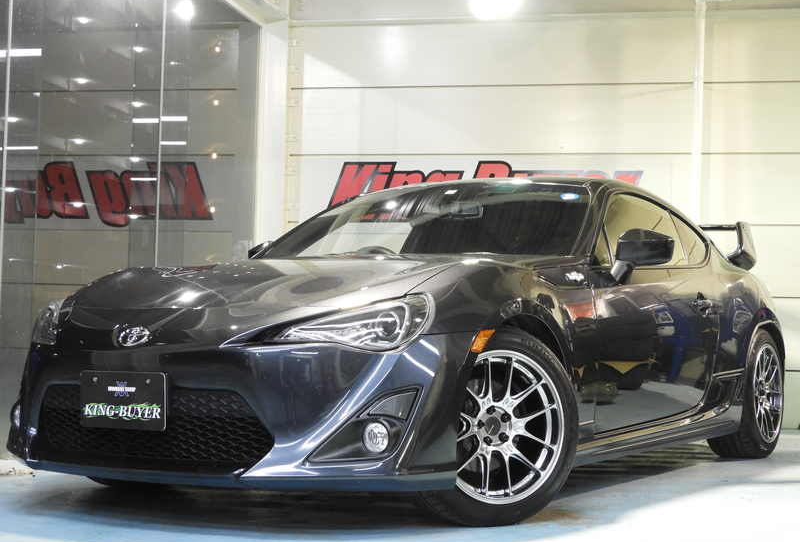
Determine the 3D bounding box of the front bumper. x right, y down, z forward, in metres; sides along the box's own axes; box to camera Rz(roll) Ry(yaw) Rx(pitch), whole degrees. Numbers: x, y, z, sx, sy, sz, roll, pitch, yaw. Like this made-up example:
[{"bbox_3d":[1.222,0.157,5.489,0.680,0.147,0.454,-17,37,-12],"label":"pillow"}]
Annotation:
[{"bbox_3d":[-0.664,0.408,4.303,1.740,0.490,0.570,0,-2,31],"label":"front bumper"}]

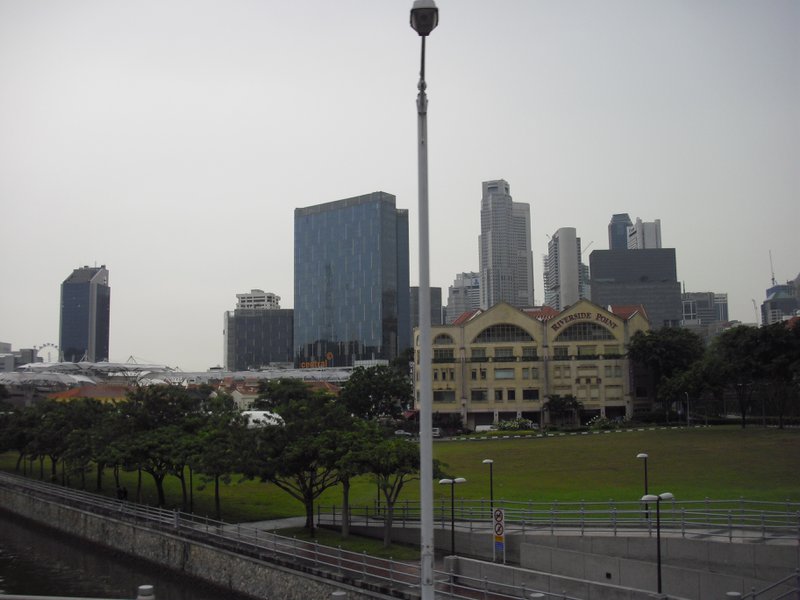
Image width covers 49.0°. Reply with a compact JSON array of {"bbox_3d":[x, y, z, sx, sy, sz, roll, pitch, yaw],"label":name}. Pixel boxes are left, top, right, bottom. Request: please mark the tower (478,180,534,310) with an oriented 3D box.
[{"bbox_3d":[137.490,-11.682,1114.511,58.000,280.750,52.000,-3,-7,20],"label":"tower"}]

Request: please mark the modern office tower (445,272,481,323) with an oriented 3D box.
[{"bbox_3d":[82.516,49.173,1135.850,40.000,165.870,40.000,-3,-7,20],"label":"modern office tower"}]

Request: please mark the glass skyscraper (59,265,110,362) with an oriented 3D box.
[{"bbox_3d":[-283.911,34.177,787.939,33.000,127.990,28.000,-2,-6,7],"label":"glass skyscraper"}]

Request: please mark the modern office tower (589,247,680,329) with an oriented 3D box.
[{"bbox_3d":[234.230,24.917,861.734,88.000,149.830,45.000,-1,-6,3],"label":"modern office tower"}]

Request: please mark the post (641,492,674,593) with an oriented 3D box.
[{"bbox_3d":[9.064,8.515,30.712,1.300,3.400,0.400,4,-8,-39],"label":"post"}]

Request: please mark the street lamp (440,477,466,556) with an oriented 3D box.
[{"bbox_3d":[2.364,9.674,39.014,1.350,3.380,0.400,4,-8,-39],"label":"street lamp"}]

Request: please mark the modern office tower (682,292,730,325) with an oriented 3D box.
[{"bbox_3d":[320.728,49.279,913.889,44.000,110.770,40.000,-1,-6,3],"label":"modern office tower"}]

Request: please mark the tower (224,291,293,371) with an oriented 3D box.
[{"bbox_3d":[-84.651,31.018,526.054,40.000,71.530,27.000,-1,-6,0],"label":"tower"}]

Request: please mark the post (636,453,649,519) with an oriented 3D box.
[{"bbox_3d":[13.075,9.975,46.930,0.450,3.400,0.750,-3,-7,20],"label":"post"}]

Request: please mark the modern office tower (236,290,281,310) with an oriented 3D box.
[{"bbox_3d":[-119.434,42.092,739.620,36.000,97.510,28.000,-1,-6,3],"label":"modern office tower"}]

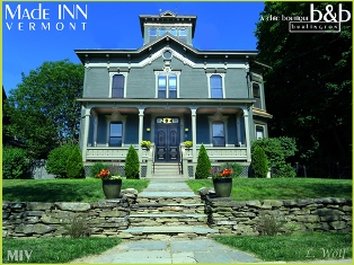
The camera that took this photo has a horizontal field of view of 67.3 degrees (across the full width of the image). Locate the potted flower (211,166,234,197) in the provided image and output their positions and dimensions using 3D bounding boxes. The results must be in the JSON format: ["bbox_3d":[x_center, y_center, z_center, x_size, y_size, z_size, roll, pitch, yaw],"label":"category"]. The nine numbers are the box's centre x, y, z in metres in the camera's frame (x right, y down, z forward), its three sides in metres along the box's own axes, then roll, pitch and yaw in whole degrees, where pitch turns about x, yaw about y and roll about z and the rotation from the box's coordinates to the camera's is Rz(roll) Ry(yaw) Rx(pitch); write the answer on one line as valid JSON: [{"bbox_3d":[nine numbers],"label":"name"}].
[{"bbox_3d":[1.449,1.562,8.460,0.732,0.955,0.750,0,-12,0],"label":"potted flower"}]

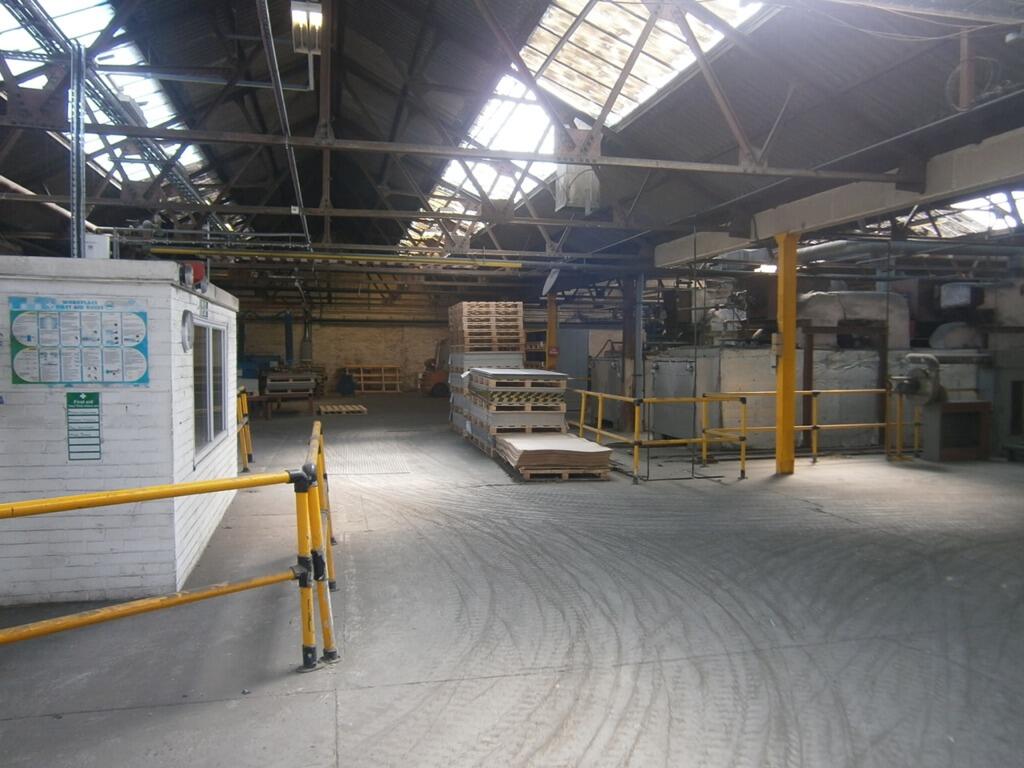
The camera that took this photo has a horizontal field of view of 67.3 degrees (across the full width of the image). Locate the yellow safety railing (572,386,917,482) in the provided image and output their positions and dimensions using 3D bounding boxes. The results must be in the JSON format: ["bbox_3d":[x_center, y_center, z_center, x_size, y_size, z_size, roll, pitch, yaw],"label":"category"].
[{"bbox_3d":[3.843,0.648,11.450,5.470,1.050,2.600,0,3,-13],"label":"yellow safety railing"}]

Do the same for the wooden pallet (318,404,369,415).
[{"bbox_3d":[-4.375,0.680,20.087,1.200,0.140,1.000,0,3,-13],"label":"wooden pallet"}]

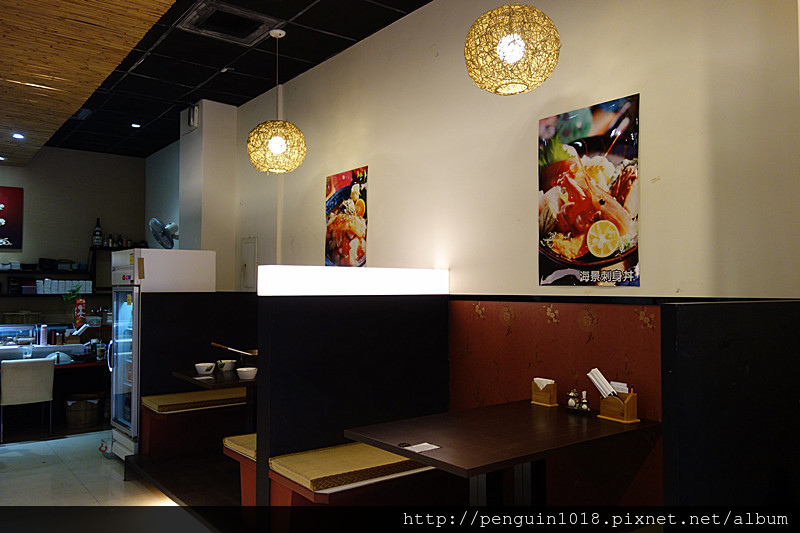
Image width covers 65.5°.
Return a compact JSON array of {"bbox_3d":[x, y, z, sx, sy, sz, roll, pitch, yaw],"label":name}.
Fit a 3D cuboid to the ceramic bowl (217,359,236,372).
[{"bbox_3d":[-1.238,0.717,4.467,0.143,0.063,0.143,0,-2,0],"label":"ceramic bowl"}]

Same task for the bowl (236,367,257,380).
[{"bbox_3d":[-0.998,0.703,4.073,0.143,0.063,0.143,0,-2,0],"label":"bowl"}]

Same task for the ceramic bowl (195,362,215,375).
[{"bbox_3d":[-1.344,0.710,4.301,0.143,0.063,0.143,0,-2,0],"label":"ceramic bowl"}]

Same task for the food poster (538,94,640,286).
[{"bbox_3d":[0.925,-0.349,3.103,0.020,0.893,0.585,2,-3,-38],"label":"food poster"}]

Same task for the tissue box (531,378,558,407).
[{"bbox_3d":[0.747,0.650,3.216,0.072,0.126,0.126,2,-3,-38],"label":"tissue box"}]

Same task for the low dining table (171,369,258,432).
[{"bbox_3d":[-0.919,1.102,4.434,1.170,0.708,0.730,2,-3,-38],"label":"low dining table"}]

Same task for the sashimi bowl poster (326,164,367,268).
[{"bbox_3d":[-0.420,-0.288,4.799,0.020,0.890,0.580,2,-3,-38],"label":"sashimi bowl poster"}]

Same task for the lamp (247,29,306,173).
[{"bbox_3d":[-0.894,-1.201,4.542,0.425,1.031,0.425,0,-2,0],"label":"lamp"}]

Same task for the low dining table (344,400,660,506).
[{"bbox_3d":[0.458,1.045,2.689,1.180,0.702,0.735,2,-3,-38],"label":"low dining table"}]

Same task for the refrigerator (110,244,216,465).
[{"bbox_3d":[-2.094,0.758,5.460,0.690,1.780,0.700,2,-3,-38],"label":"refrigerator"}]

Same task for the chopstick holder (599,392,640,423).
[{"bbox_3d":[1.002,0.637,2.860,0.096,0.128,0.172,1,-2,-32],"label":"chopstick holder"}]

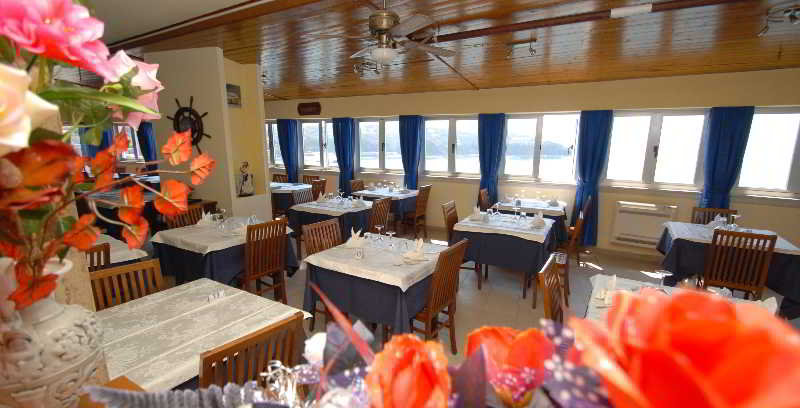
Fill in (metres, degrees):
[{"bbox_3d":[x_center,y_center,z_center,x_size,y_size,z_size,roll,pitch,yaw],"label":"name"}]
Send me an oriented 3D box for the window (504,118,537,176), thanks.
[{"bbox_3d":[2.119,-0.986,5.862,0.580,1.046,0.070,7,12,29],"label":"window"}]

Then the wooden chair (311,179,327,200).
[{"bbox_3d":[-1.867,-0.041,7.127,0.500,0.975,0.430,7,12,33],"label":"wooden chair"}]

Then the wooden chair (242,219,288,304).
[{"bbox_3d":[-1.368,0.600,3.096,0.536,0.952,0.400,6,11,29],"label":"wooden chair"}]

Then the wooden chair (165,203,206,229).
[{"bbox_3d":[-2.095,0.511,3.541,0.536,0.952,0.400,6,11,29],"label":"wooden chair"}]

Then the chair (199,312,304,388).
[{"bbox_3d":[-0.777,0.978,1.636,0.500,0.970,0.430,10,15,41],"label":"chair"}]

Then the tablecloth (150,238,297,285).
[{"bbox_3d":[-1.967,0.539,3.792,1.140,0.520,1.000,7,12,29],"label":"tablecloth"}]

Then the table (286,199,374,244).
[{"bbox_3d":[-1.083,0.371,5.514,0.950,0.745,0.970,6,11,26],"label":"table"}]

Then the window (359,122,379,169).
[{"bbox_3d":[-0.681,-1.296,7.404,0.622,1.076,0.070,7,12,29],"label":"window"}]

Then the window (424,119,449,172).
[{"bbox_3d":[0.732,-1.144,6.625,0.579,1.076,0.070,7,12,29],"label":"window"}]

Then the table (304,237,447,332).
[{"bbox_3d":[-0.194,0.798,3.162,0.950,0.745,0.930,6,11,28],"label":"table"}]

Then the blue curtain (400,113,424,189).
[{"bbox_3d":[0.222,-0.679,6.887,0.576,2.200,0.160,7,12,29],"label":"blue curtain"}]

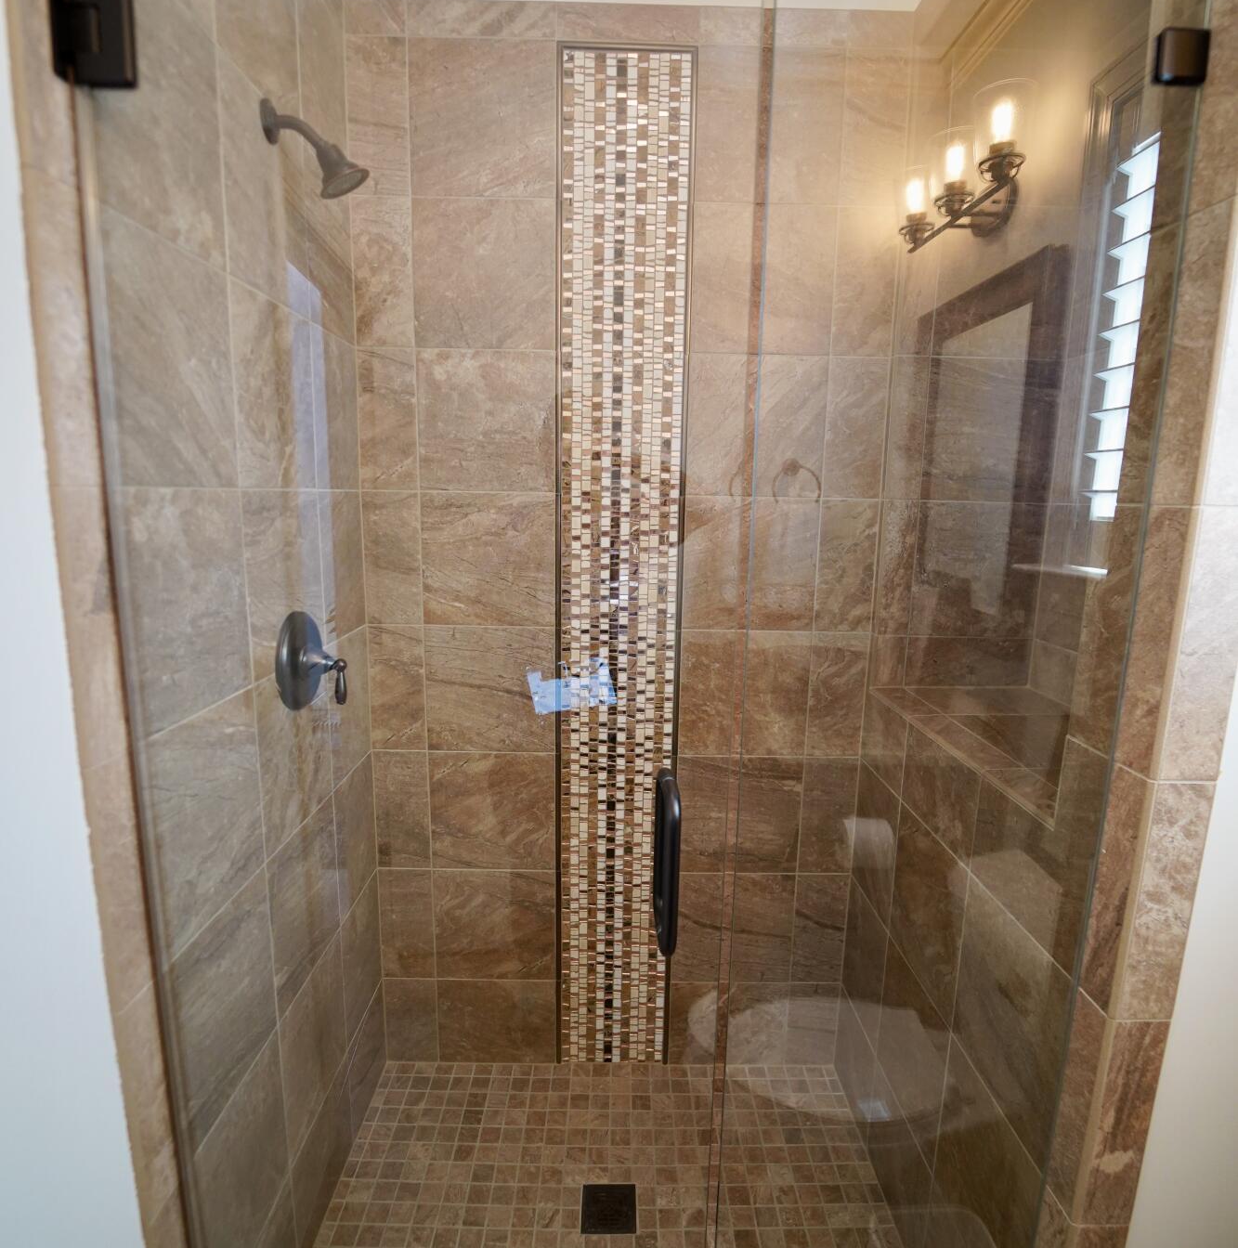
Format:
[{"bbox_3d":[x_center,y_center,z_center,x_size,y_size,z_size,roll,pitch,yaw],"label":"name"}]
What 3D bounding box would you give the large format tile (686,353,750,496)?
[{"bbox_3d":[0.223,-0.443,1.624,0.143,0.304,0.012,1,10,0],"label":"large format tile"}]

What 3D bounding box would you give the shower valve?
[{"bbox_3d":[-0.540,0.067,1.312,0.089,0.178,0.176,1,10,0],"label":"shower valve"}]

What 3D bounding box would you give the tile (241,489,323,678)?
[{"bbox_3d":[-0.590,-0.080,1.269,0.020,0.304,0.290,1,10,-1],"label":"tile"}]

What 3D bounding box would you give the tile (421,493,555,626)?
[{"bbox_3d":[-0.301,-0.146,1.672,0.308,0.304,0.012,1,10,0],"label":"tile"}]

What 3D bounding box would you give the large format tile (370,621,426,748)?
[{"bbox_3d":[-0.524,0.155,1.725,0.128,0.302,0.011,1,10,-1],"label":"large format tile"}]

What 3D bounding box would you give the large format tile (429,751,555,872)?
[{"bbox_3d":[-0.308,0.460,1.779,0.304,0.304,0.020,1,10,0],"label":"large format tile"}]

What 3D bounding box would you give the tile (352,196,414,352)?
[{"bbox_3d":[-0.509,-0.754,1.565,0.130,0.309,0.012,1,10,0],"label":"tile"}]

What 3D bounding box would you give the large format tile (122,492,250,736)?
[{"bbox_3d":[-0.586,-0.032,0.991,0.020,0.304,0.267,1,10,-1],"label":"large format tile"}]

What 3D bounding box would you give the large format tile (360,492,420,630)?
[{"bbox_3d":[-0.522,-0.145,1.671,0.133,0.316,0.012,1,10,0],"label":"large format tile"}]

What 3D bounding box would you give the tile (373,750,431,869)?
[{"bbox_3d":[-0.529,0.458,1.778,0.128,0.302,0.011,1,10,-1],"label":"tile"}]

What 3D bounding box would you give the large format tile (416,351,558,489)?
[{"bbox_3d":[-0.294,-0.448,1.621,0.303,0.302,0.011,1,10,-1],"label":"large format tile"}]

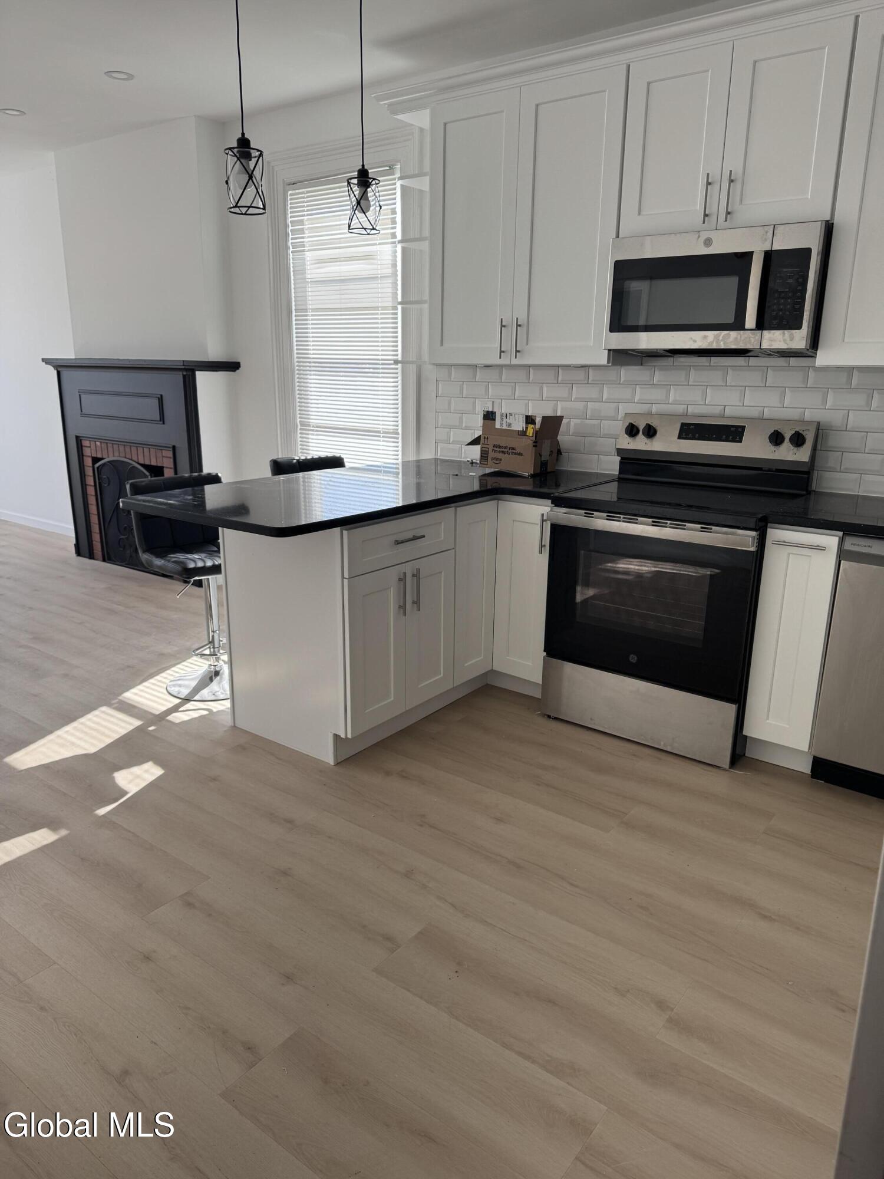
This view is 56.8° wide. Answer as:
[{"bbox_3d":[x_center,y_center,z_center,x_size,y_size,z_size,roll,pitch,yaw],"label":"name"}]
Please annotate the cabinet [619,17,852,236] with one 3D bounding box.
[{"bbox_3d":[1.062,-1.583,2.926,0.758,0.592,0.324,12,19,35],"label":"cabinet"}]

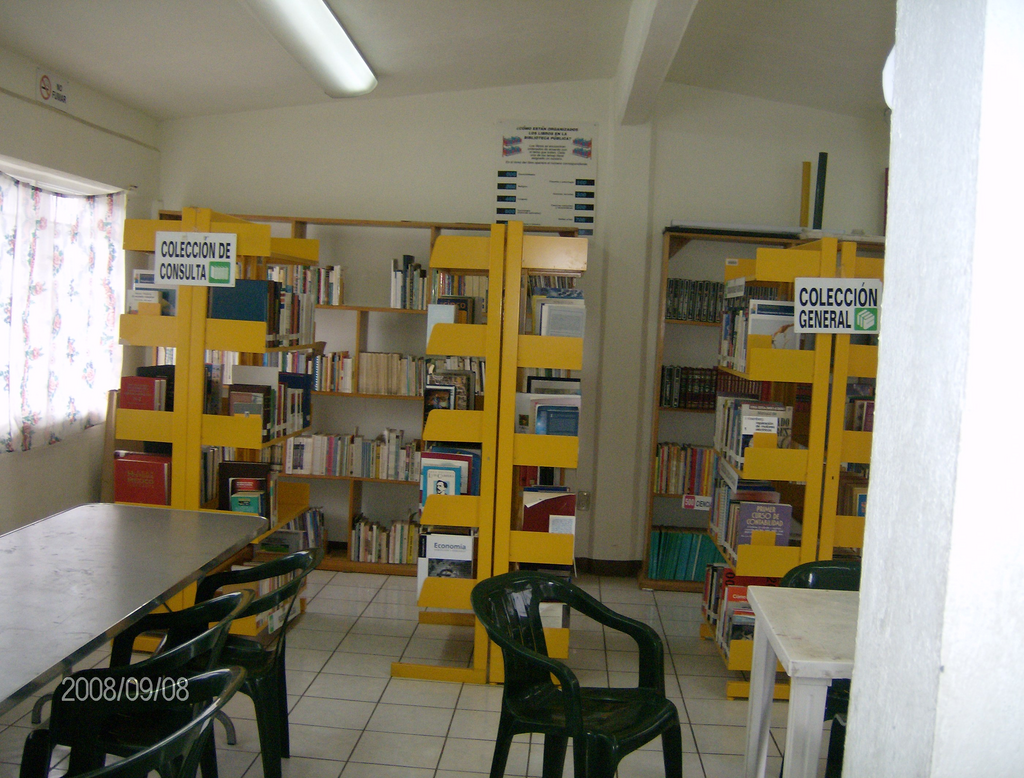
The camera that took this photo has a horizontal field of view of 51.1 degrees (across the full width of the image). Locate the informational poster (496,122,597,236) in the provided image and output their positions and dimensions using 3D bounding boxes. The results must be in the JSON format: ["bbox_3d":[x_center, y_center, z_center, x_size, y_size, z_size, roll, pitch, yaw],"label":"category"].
[{"bbox_3d":[0.210,-1.270,6.508,0.616,0.701,0.019,3,4,3],"label":"informational poster"}]

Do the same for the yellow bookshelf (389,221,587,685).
[{"bbox_3d":[-0.071,0.258,4.971,0.767,1.972,0.870,3,4,3],"label":"yellow bookshelf"}]

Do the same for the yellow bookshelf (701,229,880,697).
[{"bbox_3d":[1.322,0.331,4.908,0.673,1.966,0.876,3,4,3],"label":"yellow bookshelf"}]

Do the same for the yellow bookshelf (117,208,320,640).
[{"bbox_3d":[-1.401,0.181,5.137,0.667,1.978,0.864,3,4,3],"label":"yellow bookshelf"}]

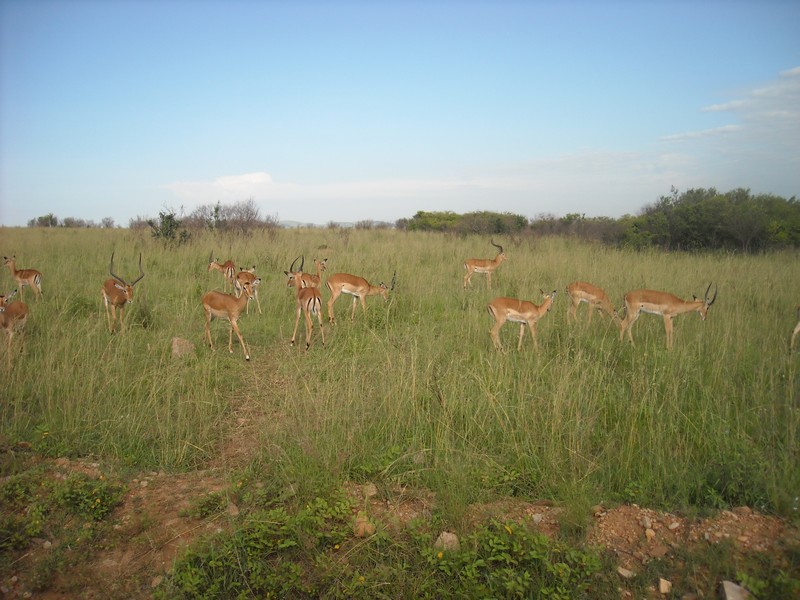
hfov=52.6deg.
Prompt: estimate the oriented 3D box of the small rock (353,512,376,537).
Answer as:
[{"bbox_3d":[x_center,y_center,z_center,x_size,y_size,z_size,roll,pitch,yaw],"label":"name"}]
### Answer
[{"bbox_3d":[-0.207,1.313,4.720,0.132,0.110,0.115,0,5,0],"label":"small rock"}]

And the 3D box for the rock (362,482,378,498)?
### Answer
[{"bbox_3d":[-0.196,1.265,5.370,0.105,0.082,0.090,0,5,0],"label":"rock"}]

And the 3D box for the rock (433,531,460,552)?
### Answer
[{"bbox_3d":[0.257,1.340,4.470,0.155,0.115,0.125,0,5,0],"label":"rock"}]

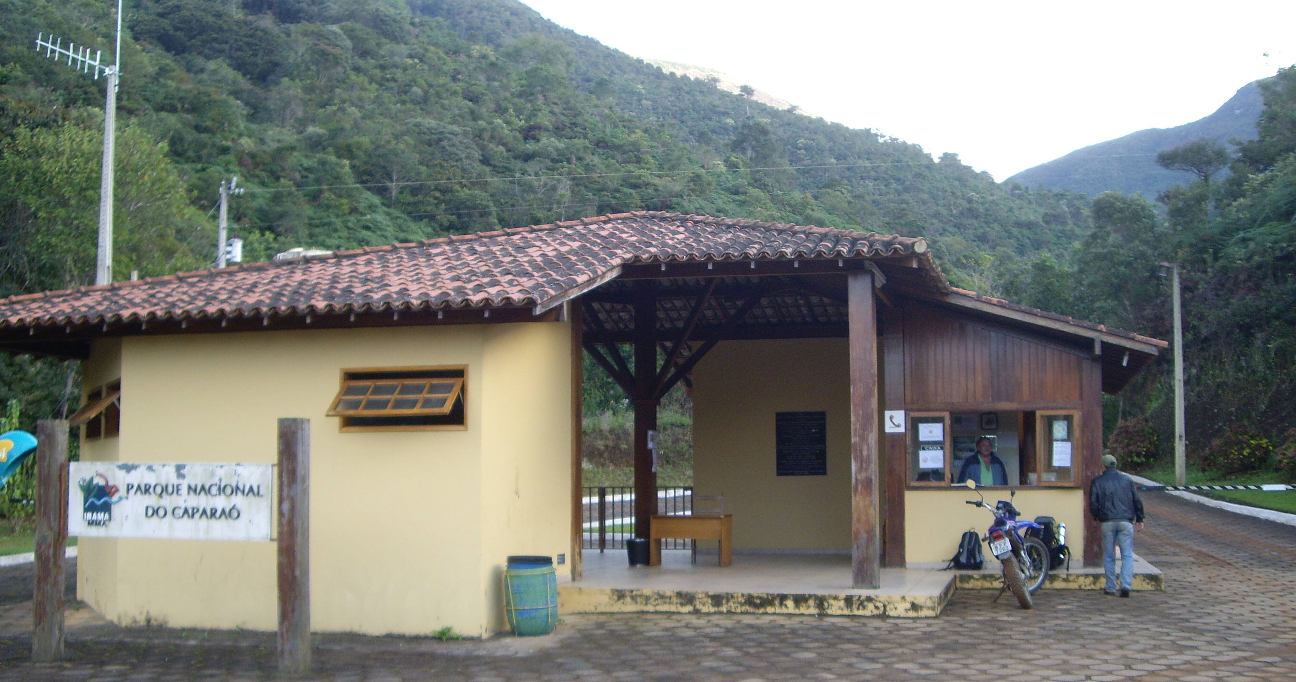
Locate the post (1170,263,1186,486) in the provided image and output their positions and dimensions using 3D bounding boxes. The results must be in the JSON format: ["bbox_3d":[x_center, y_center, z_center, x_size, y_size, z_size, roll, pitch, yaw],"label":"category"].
[{"bbox_3d":[16.409,1.009,44.000,0.280,6.902,0.280,-2,-5,17],"label":"post"}]

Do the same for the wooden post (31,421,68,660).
[{"bbox_3d":[-4.968,1.654,11.850,0.185,1.990,0.185,-1,-5,13],"label":"wooden post"}]

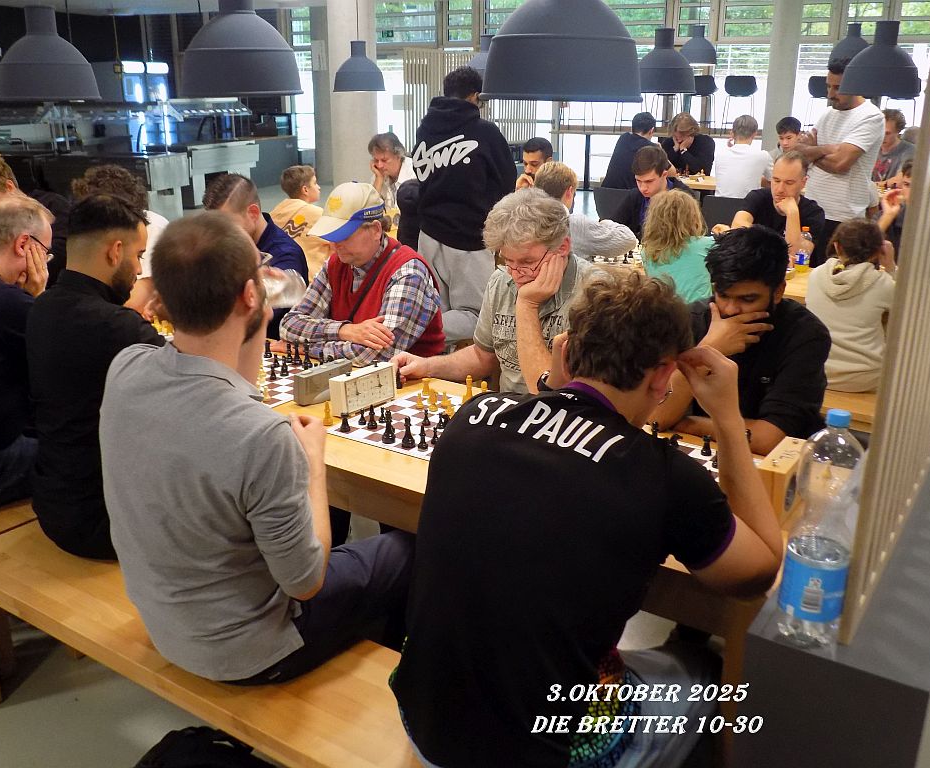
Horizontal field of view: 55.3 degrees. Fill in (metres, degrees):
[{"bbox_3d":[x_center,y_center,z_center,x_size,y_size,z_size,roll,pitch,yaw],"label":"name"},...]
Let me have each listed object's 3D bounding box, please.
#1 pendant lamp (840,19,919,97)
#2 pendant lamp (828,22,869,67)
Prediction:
[{"bbox_3d":[2.251,-1.745,4.771,0.400,0.370,0.400,12,22,32],"label":"pendant lamp"},{"bbox_3d":[3.573,-3.114,8.179,0.400,0.370,0.400,12,22,32],"label":"pendant lamp"}]

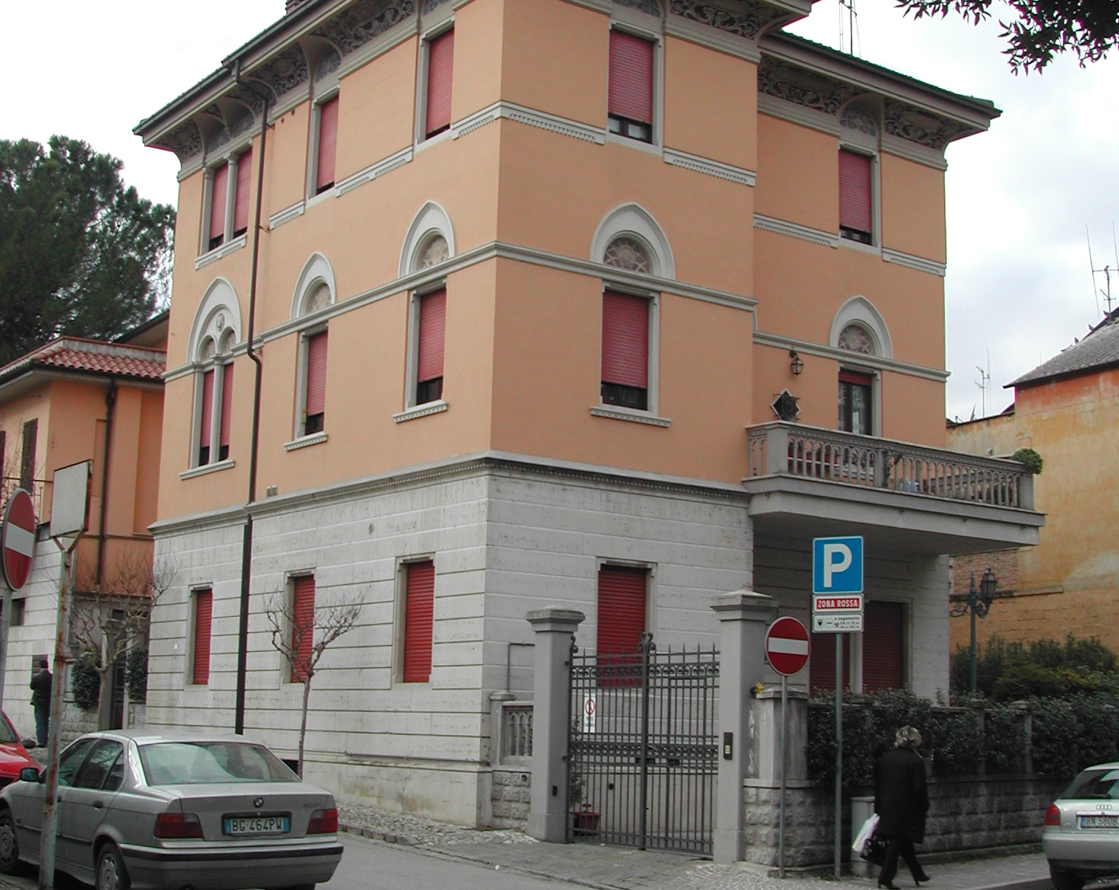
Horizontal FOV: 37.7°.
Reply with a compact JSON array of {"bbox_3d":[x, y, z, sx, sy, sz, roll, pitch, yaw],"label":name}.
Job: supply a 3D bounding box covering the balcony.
[{"bbox_3d":[5.632,0.904,29.559,6.970,1.458,2.647,8,-12,-35],"label":"balcony"}]

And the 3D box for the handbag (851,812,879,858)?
[{"bbox_3d":[3.036,3.868,16.250,0.300,0.420,0.150,8,-12,-36],"label":"handbag"}]

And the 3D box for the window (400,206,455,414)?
[{"bbox_3d":[-2.096,-2.266,26.393,0.300,3.420,1.780,8,-12,-35],"label":"window"}]

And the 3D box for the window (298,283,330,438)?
[{"bbox_3d":[-4.397,-1.565,29.799,0.280,2.850,1.150,8,-12,-36],"label":"window"}]

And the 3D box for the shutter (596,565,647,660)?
[{"bbox_3d":[0.923,2.842,25.514,1.040,1.880,0.080,8,-12,-35],"label":"shutter"}]

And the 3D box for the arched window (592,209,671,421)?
[{"bbox_3d":[1.158,-2.180,26.737,1.720,3.600,0.300,8,-12,-36],"label":"arched window"}]

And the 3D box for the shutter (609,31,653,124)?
[{"bbox_3d":[1.189,-6.177,27.513,1.050,1.500,0.080,8,-12,-36],"label":"shutter"}]

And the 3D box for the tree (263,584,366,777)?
[{"bbox_3d":[-3.840,3.905,25.550,1.552,3.449,1.397,3,-10,-8],"label":"tree"}]

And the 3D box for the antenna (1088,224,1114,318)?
[{"bbox_3d":[13.446,-4.280,40.500,0.700,2.300,0.350,-1,-10,13],"label":"antenna"}]

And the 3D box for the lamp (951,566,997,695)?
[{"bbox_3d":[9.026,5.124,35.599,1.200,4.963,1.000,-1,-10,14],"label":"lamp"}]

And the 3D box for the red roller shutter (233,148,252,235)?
[{"bbox_3d":[-6.299,-5.140,33.051,0.080,1.600,0.950,8,-12,-35],"label":"red roller shutter"}]

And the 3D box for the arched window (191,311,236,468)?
[{"bbox_3d":[-7.008,-1.194,33.703,0.300,3.280,1.950,8,-12,-36],"label":"arched window"}]

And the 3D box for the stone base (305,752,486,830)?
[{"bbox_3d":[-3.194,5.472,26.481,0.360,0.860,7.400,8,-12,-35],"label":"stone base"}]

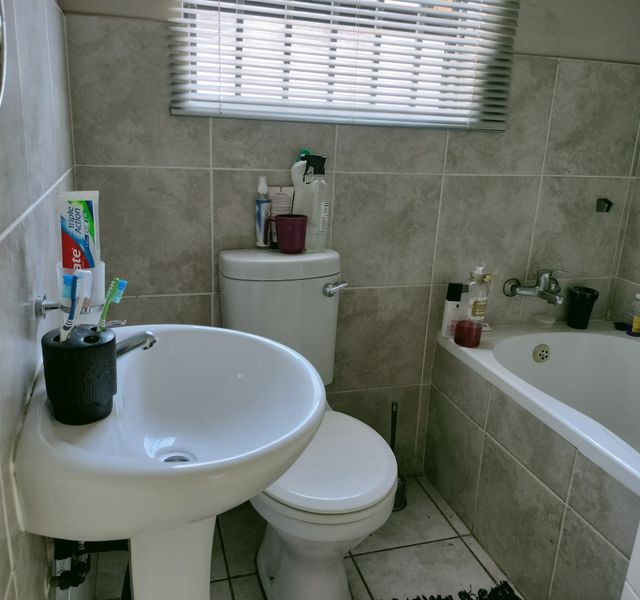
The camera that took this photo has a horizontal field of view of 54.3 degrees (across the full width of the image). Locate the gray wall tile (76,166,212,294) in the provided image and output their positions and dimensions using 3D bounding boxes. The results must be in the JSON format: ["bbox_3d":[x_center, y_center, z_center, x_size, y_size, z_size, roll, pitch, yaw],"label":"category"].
[{"bbox_3d":[-0.459,-0.176,1.663,0.334,0.344,0.010,-3,18,-18],"label":"gray wall tile"}]

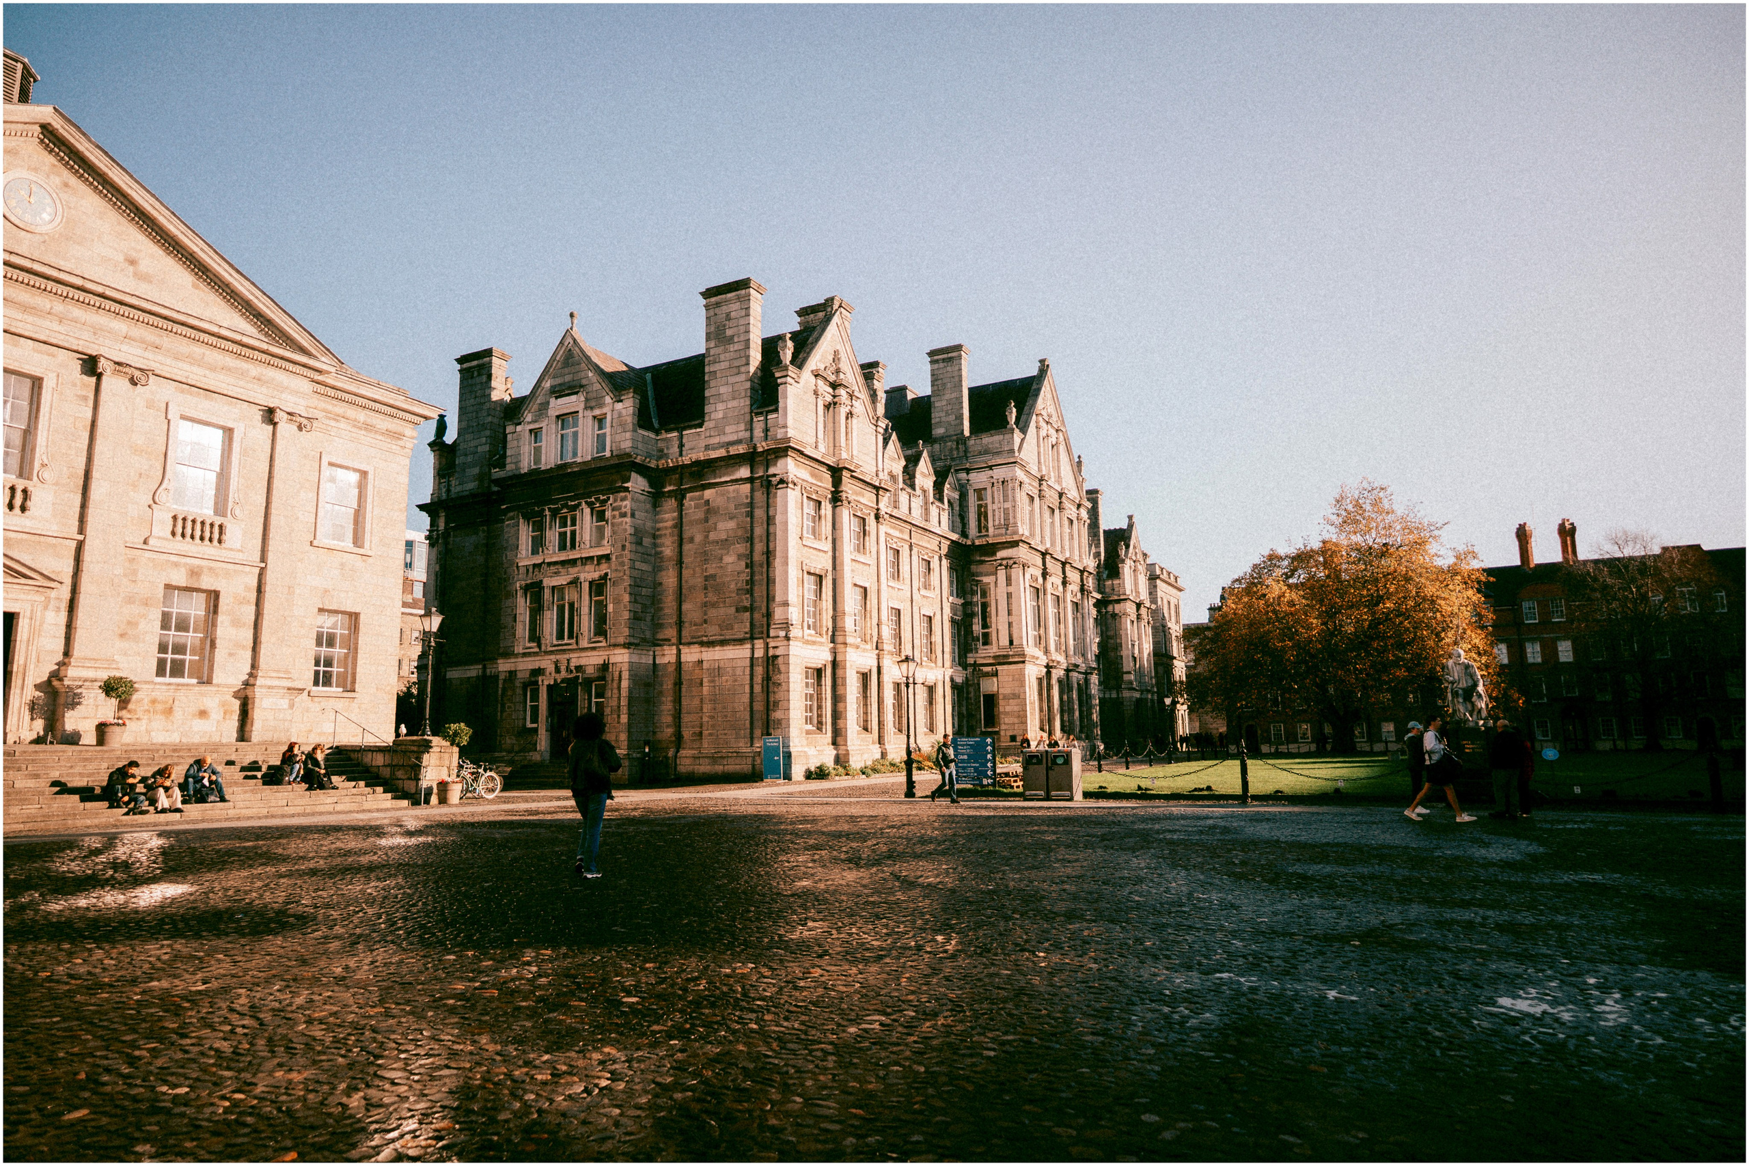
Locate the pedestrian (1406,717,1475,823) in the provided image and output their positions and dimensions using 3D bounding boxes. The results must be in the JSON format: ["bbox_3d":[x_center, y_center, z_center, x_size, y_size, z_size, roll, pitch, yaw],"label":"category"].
[{"bbox_3d":[9.377,3.087,16.150,1.000,1.740,0.550,-5,-10,20],"label":"pedestrian"}]

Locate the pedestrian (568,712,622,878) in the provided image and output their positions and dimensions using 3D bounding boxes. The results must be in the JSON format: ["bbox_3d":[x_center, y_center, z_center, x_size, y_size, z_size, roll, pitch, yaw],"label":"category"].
[{"bbox_3d":[-2.999,2.260,10.500,0.560,1.770,0.450,0,-10,-8],"label":"pedestrian"}]

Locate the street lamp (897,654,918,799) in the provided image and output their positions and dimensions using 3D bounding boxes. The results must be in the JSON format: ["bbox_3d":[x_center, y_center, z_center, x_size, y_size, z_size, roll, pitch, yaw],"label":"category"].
[{"bbox_3d":[0.906,3.861,26.400,0.500,3.930,0.500,-7,-11,32],"label":"street lamp"}]

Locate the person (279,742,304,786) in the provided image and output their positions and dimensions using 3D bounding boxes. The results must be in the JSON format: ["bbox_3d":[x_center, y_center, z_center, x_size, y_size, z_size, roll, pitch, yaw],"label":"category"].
[{"bbox_3d":[-14.857,4.635,24.800,0.650,1.100,0.470,-3,-10,13],"label":"person"}]

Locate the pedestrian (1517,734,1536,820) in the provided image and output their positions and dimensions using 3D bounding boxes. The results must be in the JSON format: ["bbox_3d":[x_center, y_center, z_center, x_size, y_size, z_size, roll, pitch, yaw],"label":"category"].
[{"bbox_3d":[11.702,3.418,17.500,0.460,1.600,0.340,-2,-9,6],"label":"pedestrian"}]

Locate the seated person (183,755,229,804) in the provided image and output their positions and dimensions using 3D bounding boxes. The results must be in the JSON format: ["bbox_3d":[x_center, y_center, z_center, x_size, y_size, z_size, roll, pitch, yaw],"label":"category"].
[{"bbox_3d":[-14.644,4.299,21.300,0.750,1.030,0.660,-8,-12,37],"label":"seated person"}]

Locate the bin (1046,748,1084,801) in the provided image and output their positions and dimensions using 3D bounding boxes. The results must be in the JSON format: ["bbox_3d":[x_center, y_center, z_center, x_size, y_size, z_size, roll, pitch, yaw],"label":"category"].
[{"bbox_3d":[4.944,4.993,25.200,0.680,1.270,0.700,-6,-11,27],"label":"bin"}]

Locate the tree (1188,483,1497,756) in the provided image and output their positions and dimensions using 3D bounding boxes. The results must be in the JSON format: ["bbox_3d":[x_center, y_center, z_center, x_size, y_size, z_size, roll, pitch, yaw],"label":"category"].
[{"bbox_3d":[37.459,3.124,78.000,22.500,21.800,21.500,-6,-11,27],"label":"tree"}]

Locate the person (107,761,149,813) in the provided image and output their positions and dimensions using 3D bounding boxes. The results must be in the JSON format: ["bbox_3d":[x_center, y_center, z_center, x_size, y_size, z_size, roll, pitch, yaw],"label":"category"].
[{"bbox_3d":[-16.139,4.427,21.000,0.770,1.120,0.550,-2,-9,7],"label":"person"}]

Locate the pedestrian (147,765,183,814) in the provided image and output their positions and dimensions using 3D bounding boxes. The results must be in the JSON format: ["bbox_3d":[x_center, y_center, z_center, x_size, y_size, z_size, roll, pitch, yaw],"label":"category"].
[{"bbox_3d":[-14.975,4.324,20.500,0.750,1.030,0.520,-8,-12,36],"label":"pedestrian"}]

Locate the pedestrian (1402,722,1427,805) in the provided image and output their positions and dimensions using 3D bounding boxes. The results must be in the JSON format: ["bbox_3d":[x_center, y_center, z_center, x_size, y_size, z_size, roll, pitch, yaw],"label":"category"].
[{"bbox_3d":[10.217,3.459,18.300,0.500,1.690,0.500,-6,-11,27],"label":"pedestrian"}]

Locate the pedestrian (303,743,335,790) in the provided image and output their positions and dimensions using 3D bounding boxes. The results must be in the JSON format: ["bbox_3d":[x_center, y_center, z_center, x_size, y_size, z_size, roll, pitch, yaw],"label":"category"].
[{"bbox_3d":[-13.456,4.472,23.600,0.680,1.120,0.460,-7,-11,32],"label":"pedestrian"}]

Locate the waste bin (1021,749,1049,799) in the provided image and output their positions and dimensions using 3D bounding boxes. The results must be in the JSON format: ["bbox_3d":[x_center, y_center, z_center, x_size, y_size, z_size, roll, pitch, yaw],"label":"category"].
[{"bbox_3d":[4.341,4.980,25.300,0.640,1.265,0.680,-7,-11,32],"label":"waste bin"}]

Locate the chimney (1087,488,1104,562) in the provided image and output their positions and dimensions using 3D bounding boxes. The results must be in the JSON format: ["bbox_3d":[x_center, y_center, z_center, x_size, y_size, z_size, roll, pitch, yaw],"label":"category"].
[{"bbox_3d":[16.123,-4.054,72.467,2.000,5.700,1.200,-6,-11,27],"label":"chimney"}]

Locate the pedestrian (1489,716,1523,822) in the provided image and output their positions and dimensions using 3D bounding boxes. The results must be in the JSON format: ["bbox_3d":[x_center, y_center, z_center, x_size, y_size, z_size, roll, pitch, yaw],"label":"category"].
[{"bbox_3d":[11.195,3.309,17.250,0.550,1.740,0.360,-2,-9,6],"label":"pedestrian"}]

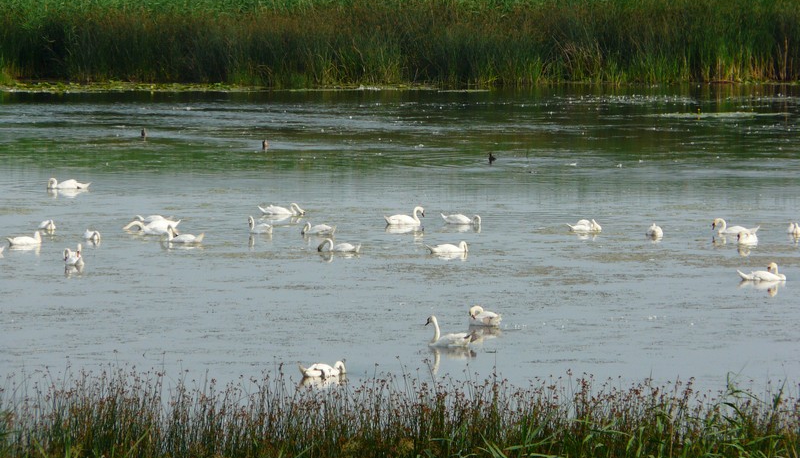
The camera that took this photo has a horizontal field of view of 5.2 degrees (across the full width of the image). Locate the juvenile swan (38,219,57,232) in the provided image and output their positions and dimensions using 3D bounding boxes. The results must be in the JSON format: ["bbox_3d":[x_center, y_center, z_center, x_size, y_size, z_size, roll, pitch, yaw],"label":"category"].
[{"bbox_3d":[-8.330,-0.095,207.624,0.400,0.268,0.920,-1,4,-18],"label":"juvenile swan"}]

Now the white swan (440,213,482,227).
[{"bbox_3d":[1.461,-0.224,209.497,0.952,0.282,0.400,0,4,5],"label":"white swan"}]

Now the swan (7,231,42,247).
[{"bbox_3d":[-8.907,0.205,208.252,0.950,0.370,0.430,-2,5,-25],"label":"swan"}]

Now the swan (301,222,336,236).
[{"bbox_3d":[-1.955,-0.022,211.657,0.970,0.320,0.430,2,5,28],"label":"swan"}]

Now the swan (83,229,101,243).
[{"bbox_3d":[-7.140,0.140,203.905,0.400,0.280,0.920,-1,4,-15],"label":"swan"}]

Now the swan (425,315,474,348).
[{"bbox_3d":[0.967,2.013,172.342,0.913,0.628,0.380,1,4,10],"label":"swan"}]

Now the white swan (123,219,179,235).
[{"bbox_3d":[-5.968,-0.042,211.655,1.420,0.360,0.450,2,5,22],"label":"white swan"}]

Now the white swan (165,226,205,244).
[{"bbox_3d":[-4.947,0.127,202.991,0.900,0.425,0.400,1,4,10],"label":"white swan"}]

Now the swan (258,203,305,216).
[{"bbox_3d":[-2.939,-0.510,218.257,1.170,0.320,0.430,0,4,3],"label":"swan"}]

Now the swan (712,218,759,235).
[{"bbox_3d":[7.894,-0.060,206.102,1.134,0.396,0.420,0,4,0],"label":"swan"}]

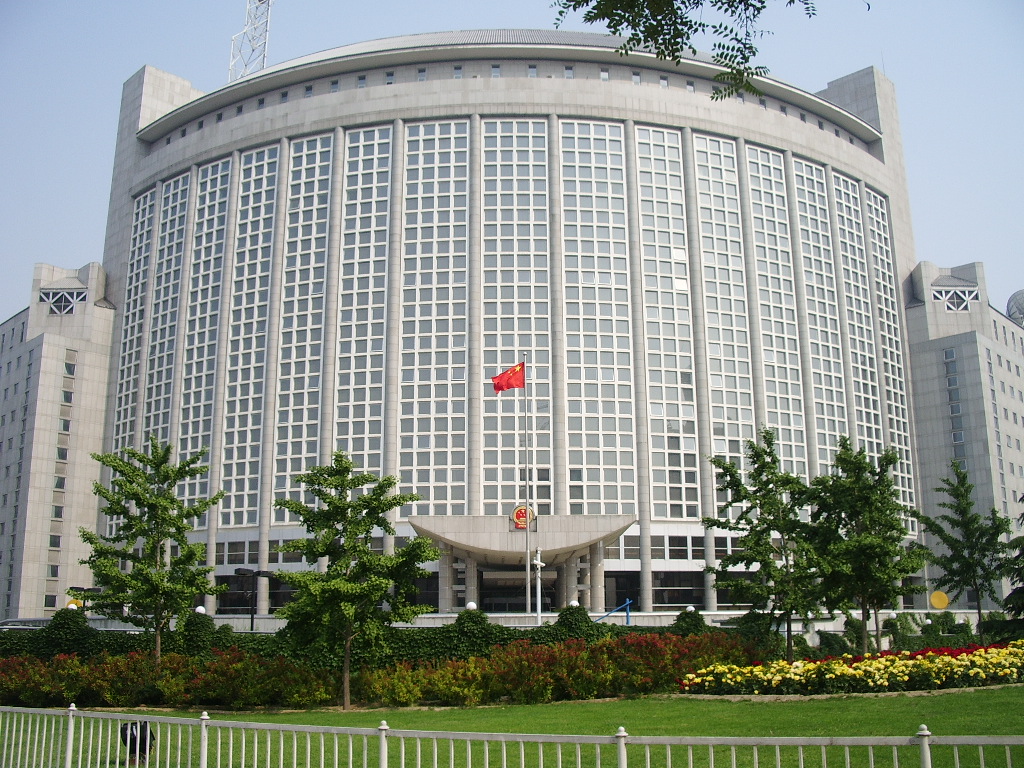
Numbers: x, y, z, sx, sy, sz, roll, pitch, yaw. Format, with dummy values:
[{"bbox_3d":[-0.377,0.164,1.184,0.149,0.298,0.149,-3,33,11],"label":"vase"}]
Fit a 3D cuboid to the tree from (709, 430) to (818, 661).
[{"bbox_3d":[6.922,4.465,28.523,3.200,6.610,3.000,0,-14,0],"label":"tree"}]

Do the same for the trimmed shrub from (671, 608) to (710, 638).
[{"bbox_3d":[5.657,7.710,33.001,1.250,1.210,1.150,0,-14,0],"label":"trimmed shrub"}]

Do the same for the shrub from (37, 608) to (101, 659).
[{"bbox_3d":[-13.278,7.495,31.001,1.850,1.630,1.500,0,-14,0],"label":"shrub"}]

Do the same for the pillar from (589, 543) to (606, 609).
[{"bbox_3d":[7.184,16.276,87.006,1.200,6.040,1.200,0,-14,0],"label":"pillar"}]

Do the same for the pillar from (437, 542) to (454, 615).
[{"bbox_3d":[-5.546,16.276,87.006,1.200,6.040,1.200,0,-14,0],"label":"pillar"}]

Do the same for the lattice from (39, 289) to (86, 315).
[{"bbox_3d":[-59.410,-10.823,137.001,6.300,3.690,0.600,-1,-14,2],"label":"lattice"}]

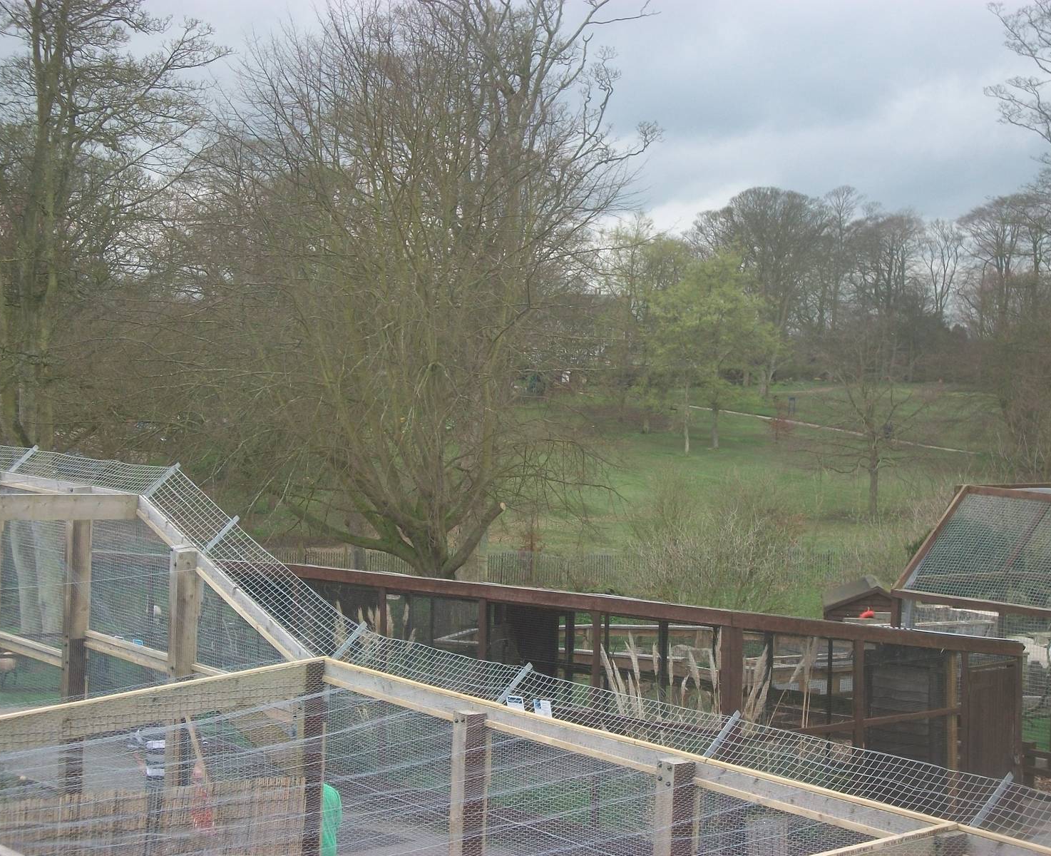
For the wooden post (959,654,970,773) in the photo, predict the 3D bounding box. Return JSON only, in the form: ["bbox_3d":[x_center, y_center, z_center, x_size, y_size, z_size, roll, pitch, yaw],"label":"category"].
[{"bbox_3d":[5.413,3.743,25.200,0.100,2.000,0.100,-1,3,-43],"label":"wooden post"}]

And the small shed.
[{"bbox_3d":[6.123,3.703,35.963,1.800,2.050,1.850,1,3,6],"label":"small shed"}]

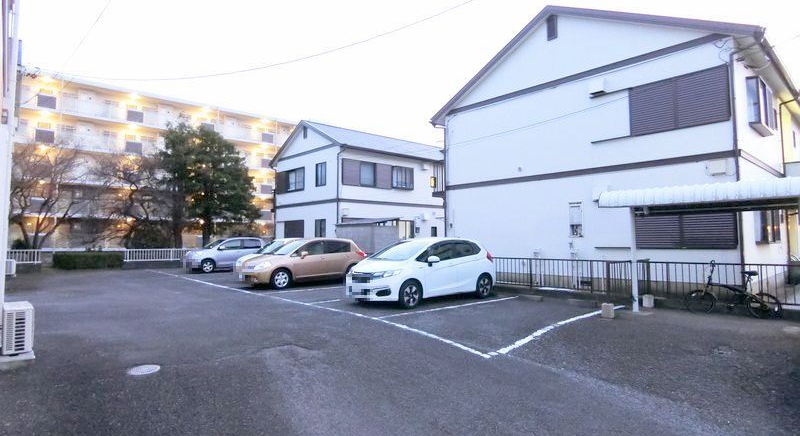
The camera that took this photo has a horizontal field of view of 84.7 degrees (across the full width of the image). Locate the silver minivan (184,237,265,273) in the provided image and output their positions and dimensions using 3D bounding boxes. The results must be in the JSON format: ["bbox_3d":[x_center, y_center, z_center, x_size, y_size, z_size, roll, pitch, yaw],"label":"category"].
[{"bbox_3d":[-8.363,1.813,21.359,3.900,1.560,1.690,2,-4,-39],"label":"silver minivan"}]

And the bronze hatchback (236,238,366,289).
[{"bbox_3d":[-3.163,1.461,14.765,4.230,1.530,1.710,2,-4,-39],"label":"bronze hatchback"}]

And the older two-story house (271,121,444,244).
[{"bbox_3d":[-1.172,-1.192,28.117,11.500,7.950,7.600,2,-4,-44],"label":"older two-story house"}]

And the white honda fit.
[{"bbox_3d":[0.567,1.233,10.672,3.990,1.520,1.710,2,-4,-41],"label":"white honda fit"}]

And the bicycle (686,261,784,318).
[{"bbox_3d":[6.277,1.310,8.324,1.450,1.040,0.500,-2,-3,31],"label":"bicycle"}]

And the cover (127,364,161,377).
[{"bbox_3d":[-2.945,1.759,5.041,0.370,0.030,0.370,0,-3,0],"label":"cover"}]

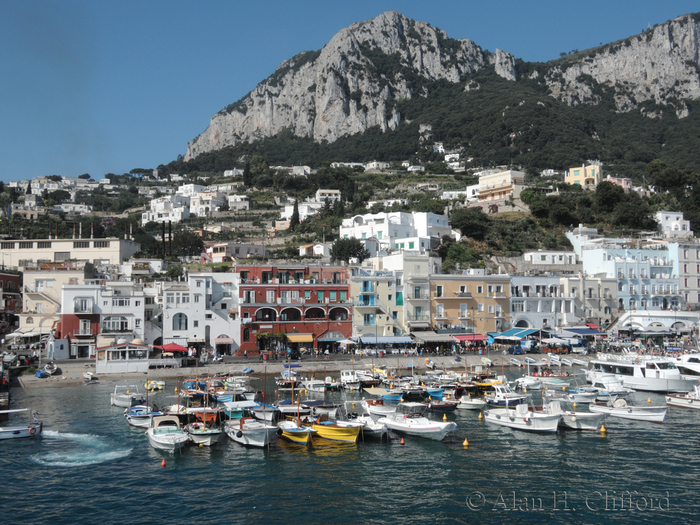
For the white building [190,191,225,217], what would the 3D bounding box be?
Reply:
[{"bbox_3d":[-57.858,-23.872,287.847,10.000,9.300,10.000,-1,-3,19],"label":"white building"}]

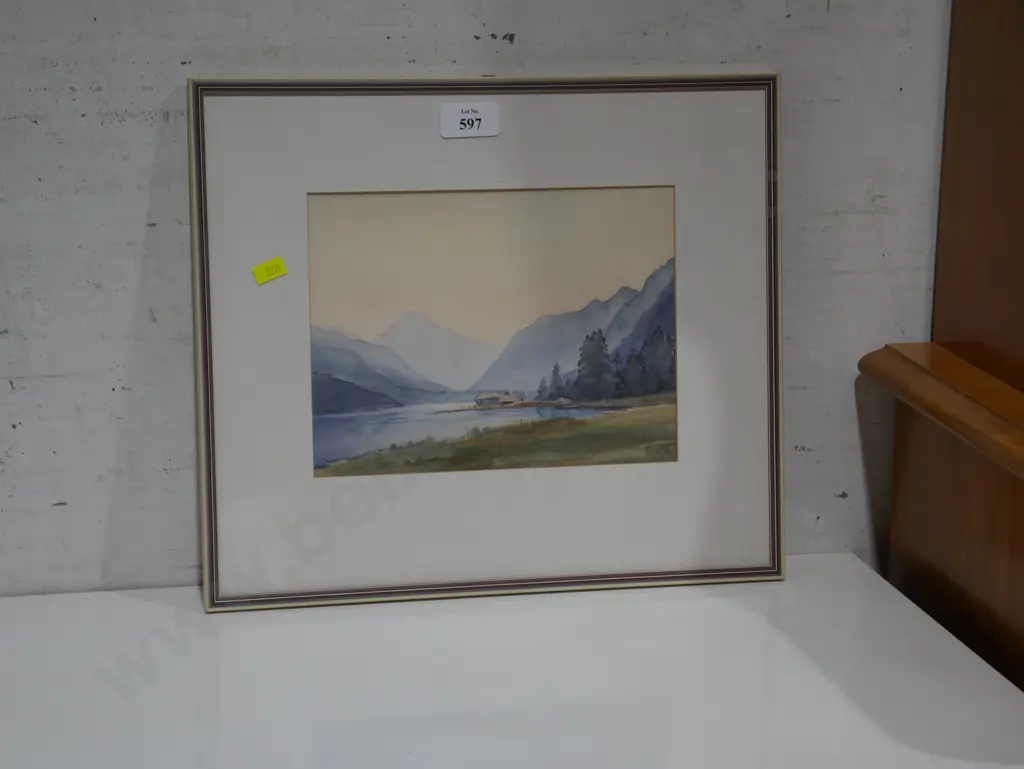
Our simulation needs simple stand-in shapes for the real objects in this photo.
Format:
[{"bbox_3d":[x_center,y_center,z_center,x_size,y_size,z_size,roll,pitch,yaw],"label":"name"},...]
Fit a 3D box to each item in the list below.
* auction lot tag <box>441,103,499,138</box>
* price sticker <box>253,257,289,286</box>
[{"bbox_3d":[-0.027,-0.172,1.620,0.038,0.022,0.001,-3,5,-13],"label":"auction lot tag"},{"bbox_3d":[-0.155,-0.073,1.599,0.021,0.012,0.001,-24,9,-10],"label":"price sticker"}]

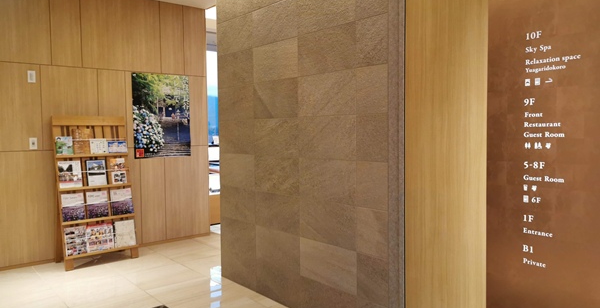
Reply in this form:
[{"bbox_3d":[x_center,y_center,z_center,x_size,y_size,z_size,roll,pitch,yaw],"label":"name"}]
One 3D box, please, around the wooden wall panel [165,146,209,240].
[{"bbox_3d":[-1.463,0.487,6.097,0.610,1.166,0.040,-3,4,-39],"label":"wooden wall panel"}]

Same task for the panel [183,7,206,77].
[{"bbox_3d":[-1.371,-1.454,6.094,0.310,0.882,0.040,-3,4,-39],"label":"panel"}]

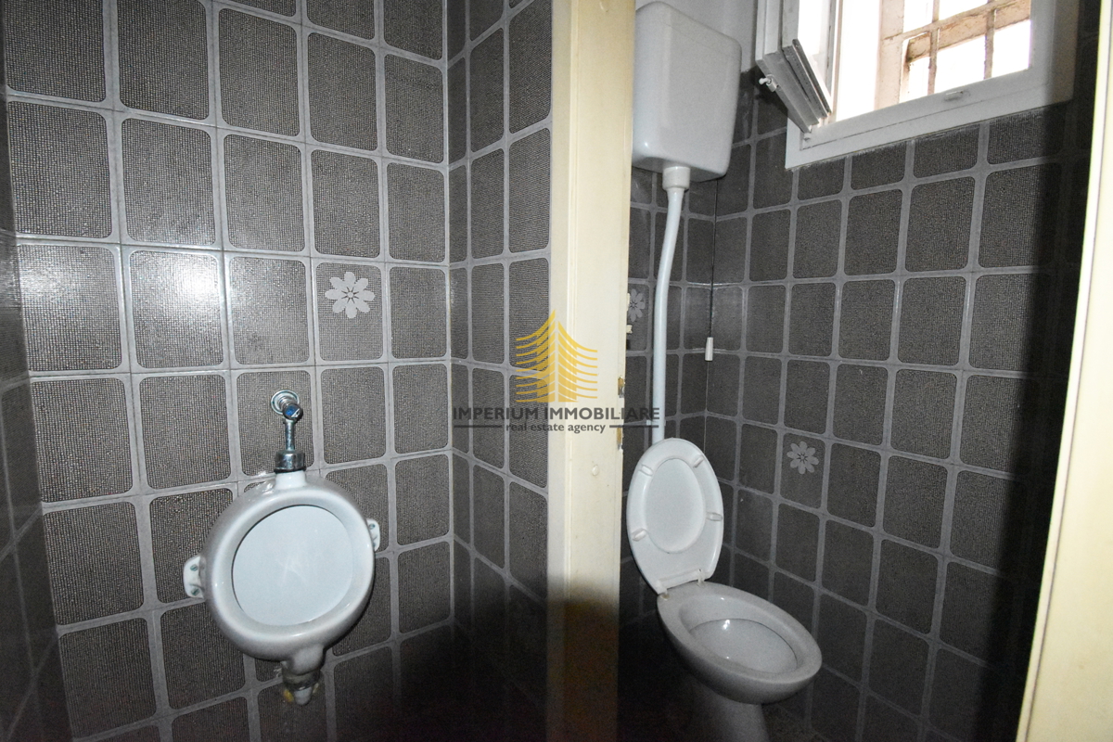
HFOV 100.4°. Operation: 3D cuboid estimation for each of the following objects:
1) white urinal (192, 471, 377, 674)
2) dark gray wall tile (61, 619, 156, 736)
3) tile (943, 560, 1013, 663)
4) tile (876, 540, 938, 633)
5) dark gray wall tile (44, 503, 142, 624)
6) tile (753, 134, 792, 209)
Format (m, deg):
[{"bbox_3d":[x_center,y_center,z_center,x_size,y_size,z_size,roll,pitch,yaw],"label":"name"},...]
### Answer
[{"bbox_3d":[-0.499,0.429,0.889,0.345,0.430,0.270,-3,7,-32],"label":"white urinal"},{"bbox_3d":[-0.827,0.571,0.862,0.119,0.211,0.010,-3,7,-31],"label":"dark gray wall tile"},{"bbox_3d":[0.939,0.535,1.032,0.010,0.194,0.114,-4,7,-36],"label":"tile"},{"bbox_3d":[0.911,0.556,1.204,0.010,0.212,0.127,-3,7,-33],"label":"tile"},{"bbox_3d":[-0.788,0.327,0.791,0.118,0.196,0.010,-3,7,-31],"label":"dark gray wall tile"},{"bbox_3d":[0.671,-0.604,1.427,0.012,0.203,0.131,-3,7,-32],"label":"tile"}]

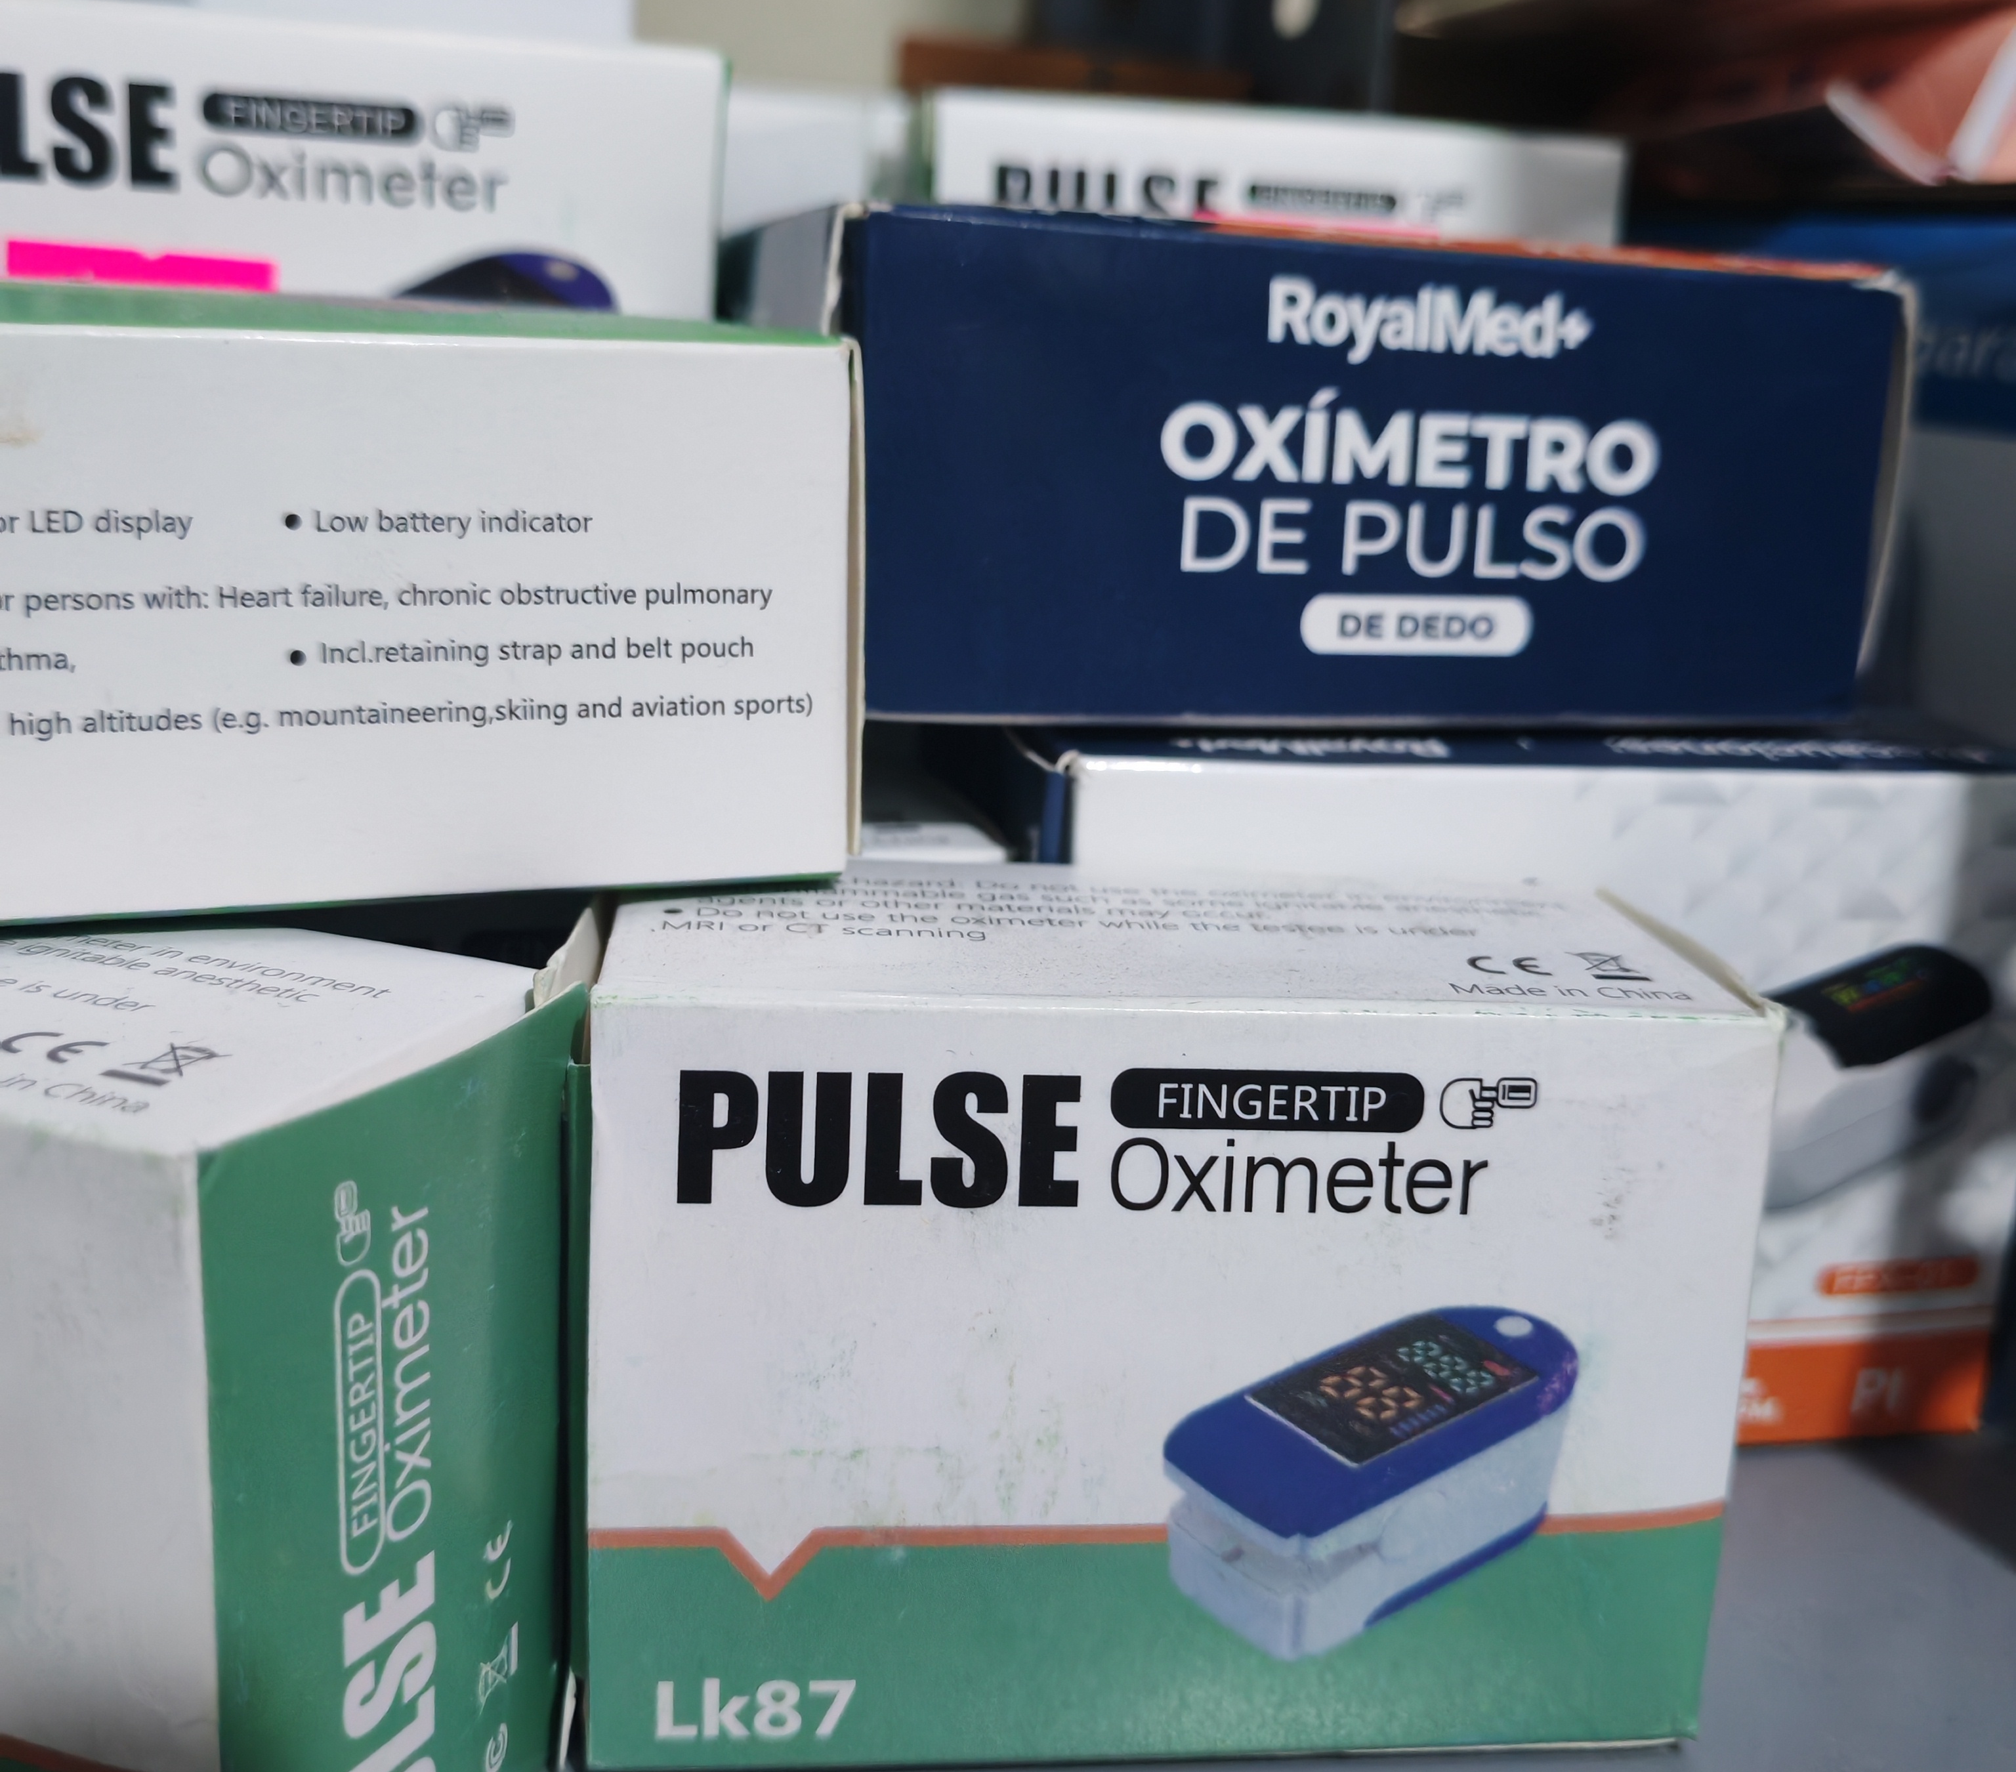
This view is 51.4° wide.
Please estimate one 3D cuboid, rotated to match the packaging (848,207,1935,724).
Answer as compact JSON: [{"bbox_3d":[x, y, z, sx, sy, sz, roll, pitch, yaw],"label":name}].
[{"bbox_3d":[0.027,-0.046,0.233,0.107,0.044,0.075,-1,14,-15],"label":"packaging"}]

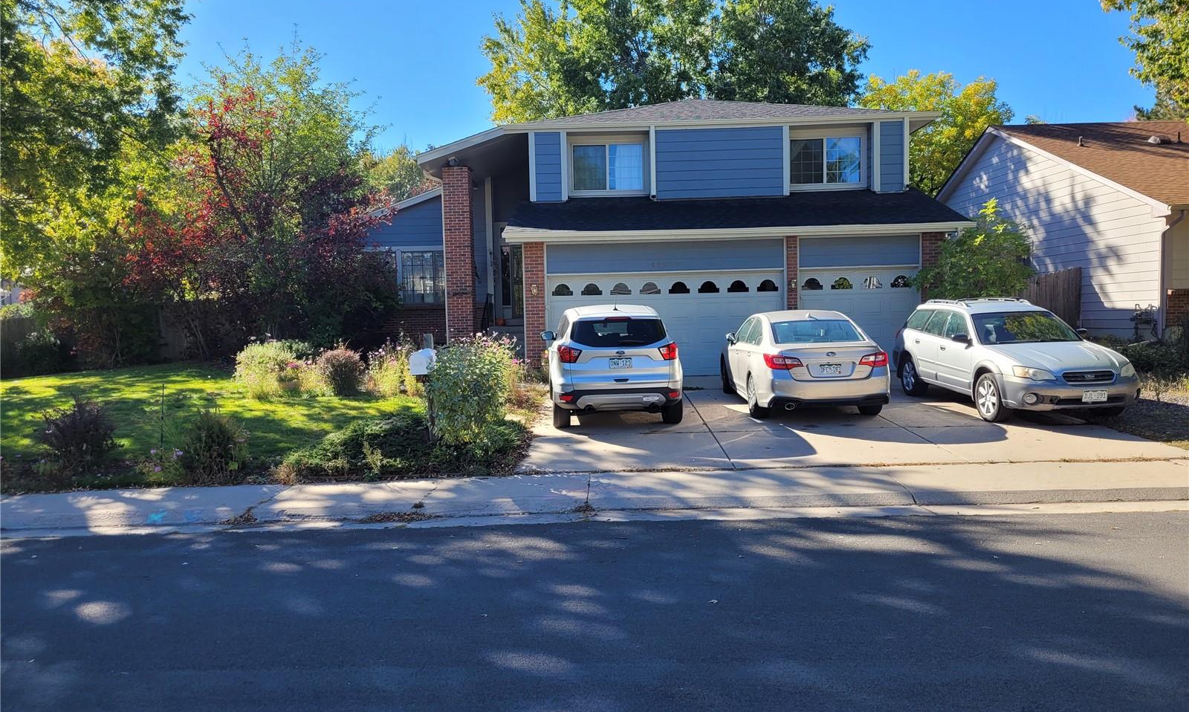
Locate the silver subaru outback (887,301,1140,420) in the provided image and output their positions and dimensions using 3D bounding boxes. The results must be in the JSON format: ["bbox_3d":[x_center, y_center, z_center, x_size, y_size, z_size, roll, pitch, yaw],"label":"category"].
[{"bbox_3d":[6.190,-0.020,13.700,1.800,1.600,4.800,-1,5,-3],"label":"silver subaru outback"}]

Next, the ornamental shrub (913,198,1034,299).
[{"bbox_3d":[7.284,-1.351,17.183,2.300,3.300,2.200,-1,3,0],"label":"ornamental shrub"}]

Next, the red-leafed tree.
[{"bbox_3d":[-7.952,-3.597,20.863,6.300,7.600,5.900,-1,3,0],"label":"red-leafed tree"}]

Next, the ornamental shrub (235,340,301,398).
[{"bbox_3d":[-5.923,0.228,16.200,1.170,1.030,1.100,-1,4,0],"label":"ornamental shrub"}]

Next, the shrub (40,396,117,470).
[{"bbox_3d":[-5.998,0.892,10.400,0.860,0.840,0.840,-1,4,0],"label":"shrub"}]

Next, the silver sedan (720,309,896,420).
[{"bbox_3d":[3.190,0.025,14.100,1.850,1.500,4.800,-1,5,1],"label":"silver sedan"}]

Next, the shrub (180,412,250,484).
[{"bbox_3d":[-4.201,1.009,9.850,0.770,0.790,0.750,-1,3,0],"label":"shrub"}]

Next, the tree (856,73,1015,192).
[{"bbox_3d":[11.564,-5.188,30.302,5.500,8.960,5.300,-1,4,0],"label":"tree"}]

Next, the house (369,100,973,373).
[{"bbox_3d":[1.651,-3.193,23.811,14.400,6.900,12.600,-1,3,4],"label":"house"}]

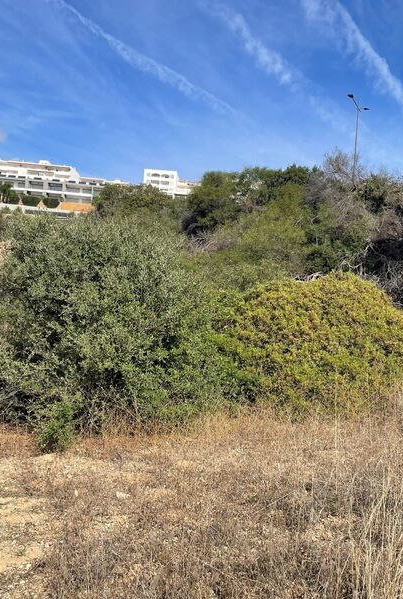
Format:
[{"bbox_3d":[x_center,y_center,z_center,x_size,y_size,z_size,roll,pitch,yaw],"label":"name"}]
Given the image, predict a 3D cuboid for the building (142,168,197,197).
[{"bbox_3d":[-12.000,-43.312,225.000,19.000,12.000,13.000,3,4,-7],"label":"building"}]

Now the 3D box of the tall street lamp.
[{"bbox_3d":[11.737,-10.725,45.000,0.600,9.600,4.000,4,4,15],"label":"tall street lamp"}]

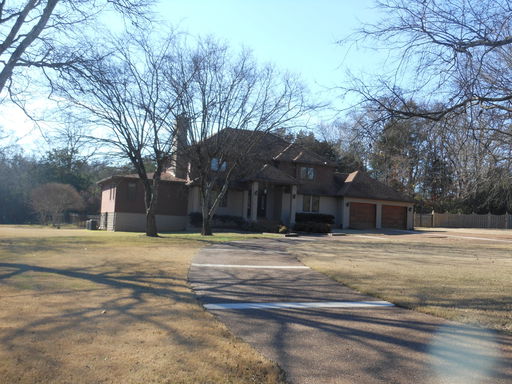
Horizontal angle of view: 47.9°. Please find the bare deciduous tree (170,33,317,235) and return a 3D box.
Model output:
[{"bbox_3d":[-0.950,-3.637,37.800,9.000,12.500,8.600,2,-3,0],"label":"bare deciduous tree"}]

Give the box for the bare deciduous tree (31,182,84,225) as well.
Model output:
[{"bbox_3d":[-19.960,1.257,58.000,5.200,4.300,5.100,2,-3,0],"label":"bare deciduous tree"}]

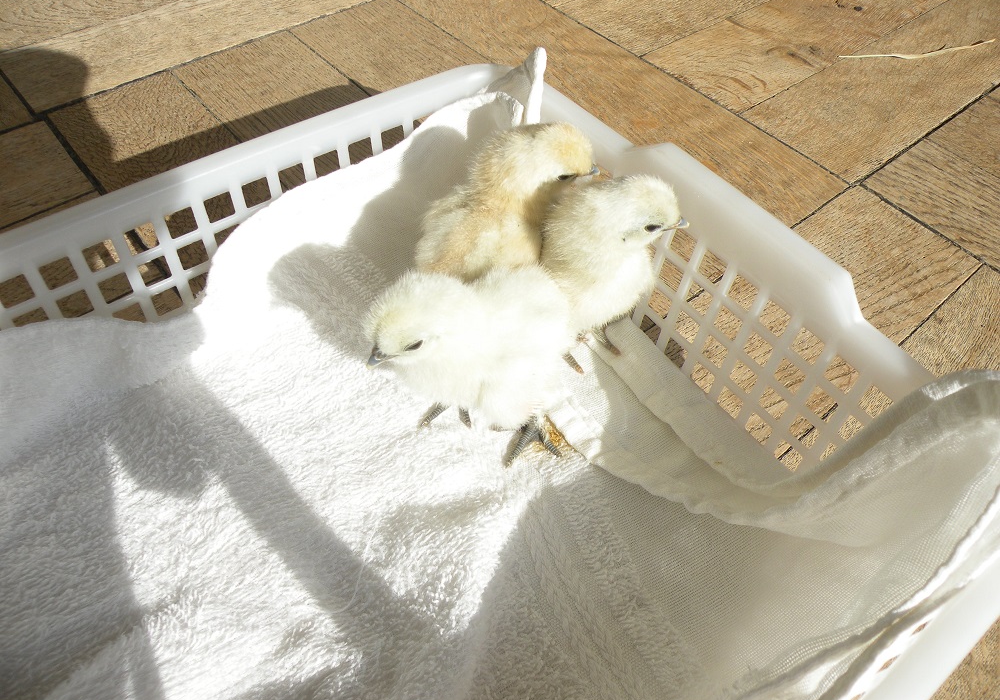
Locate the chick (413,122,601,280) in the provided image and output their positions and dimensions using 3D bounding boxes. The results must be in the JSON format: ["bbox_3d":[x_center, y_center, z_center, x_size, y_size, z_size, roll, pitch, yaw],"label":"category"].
[{"bbox_3d":[0.000,-0.060,0.356,0.085,0.095,0.058,-4,51,-8],"label":"chick"}]

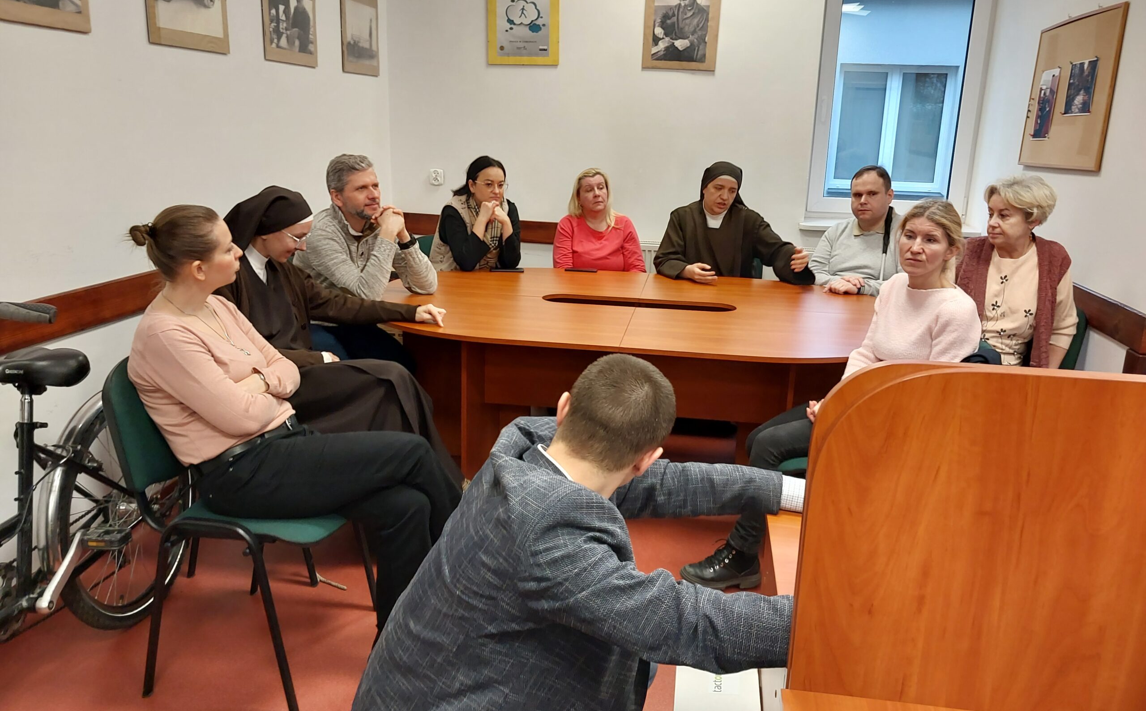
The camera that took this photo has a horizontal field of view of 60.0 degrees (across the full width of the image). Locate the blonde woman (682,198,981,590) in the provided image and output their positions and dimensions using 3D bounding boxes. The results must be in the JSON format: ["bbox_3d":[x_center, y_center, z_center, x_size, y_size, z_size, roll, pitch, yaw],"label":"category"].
[{"bbox_3d":[0.755,0.129,3.000,0.820,1.220,0.510,-1,13,-12],"label":"blonde woman"}]

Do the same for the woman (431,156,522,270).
[{"bbox_3d":[-0.435,-0.302,4.674,0.500,1.230,0.750,-1,13,-12],"label":"woman"}]

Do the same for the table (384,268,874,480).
[{"bbox_3d":[0.216,0.179,3.622,2.000,0.750,1.480,4,13,8],"label":"table"}]

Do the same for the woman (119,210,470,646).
[{"bbox_3d":[-0.627,0.227,2.429,0.920,1.140,0.500,5,14,13],"label":"woman"}]

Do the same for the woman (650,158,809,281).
[{"bbox_3d":[0.680,-0.220,4.368,0.660,1.220,0.700,5,13,11],"label":"woman"}]

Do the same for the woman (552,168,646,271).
[{"bbox_3d":[0.097,-0.298,4.807,0.470,1.190,0.750,3,13,4],"label":"woman"}]

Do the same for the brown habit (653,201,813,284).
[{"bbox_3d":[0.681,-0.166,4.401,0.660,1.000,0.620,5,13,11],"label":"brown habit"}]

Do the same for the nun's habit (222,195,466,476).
[{"bbox_3d":[-0.718,0.039,3.166,0.770,1.140,0.550,7,14,21],"label":"nun's habit"}]

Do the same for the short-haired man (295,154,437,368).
[{"bbox_3d":[-0.755,-0.127,3.827,0.740,1.260,0.540,11,16,36],"label":"short-haired man"}]

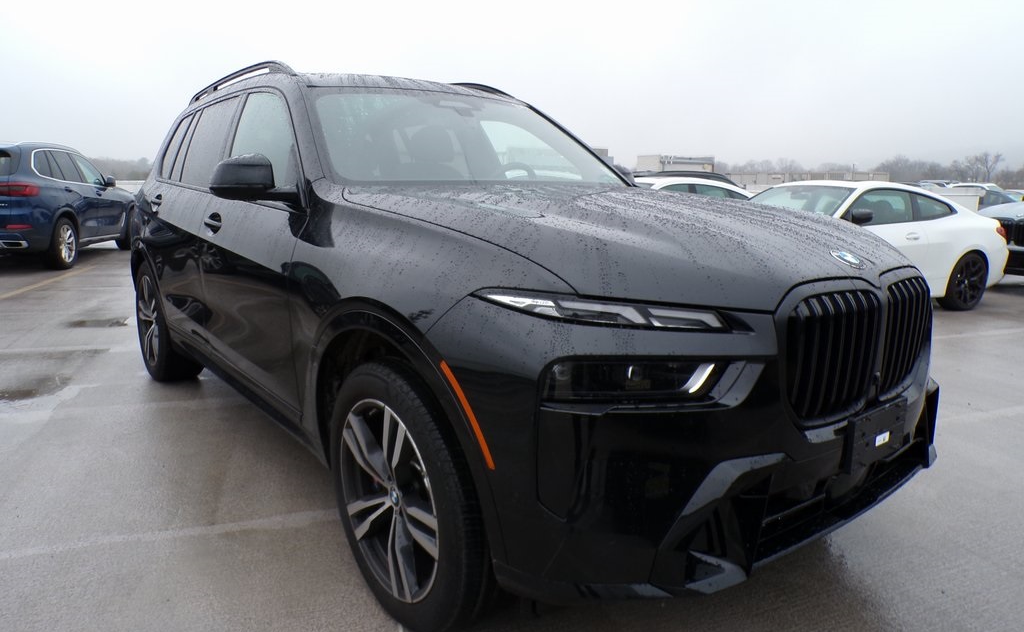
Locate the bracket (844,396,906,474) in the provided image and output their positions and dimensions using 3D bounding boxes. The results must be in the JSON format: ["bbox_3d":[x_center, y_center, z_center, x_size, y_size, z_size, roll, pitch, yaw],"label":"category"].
[{"bbox_3d":[0.964,0.313,1.890,0.295,0.152,0.038,-8,14,-37],"label":"bracket"}]

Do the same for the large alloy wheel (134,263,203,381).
[{"bbox_3d":[-2.174,0.020,4.548,0.290,0.780,0.780,-8,14,-37],"label":"large alloy wheel"}]

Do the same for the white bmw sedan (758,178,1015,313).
[{"bbox_3d":[3.423,-0.822,7.984,4.768,1.388,1.852,-4,12,-24],"label":"white bmw sedan"}]

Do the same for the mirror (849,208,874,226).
[{"bbox_3d":[3.346,-0.958,6.859,0.140,0.150,0.200,-4,12,-24],"label":"mirror"}]

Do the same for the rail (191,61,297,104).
[{"bbox_3d":[-1.516,-1.247,3.841,0.070,0.115,1.900,-8,14,-37],"label":"rail"}]

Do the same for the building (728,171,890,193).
[{"bbox_3d":[36.749,-15.679,88.000,20.000,4.500,8.000,2,11,5],"label":"building"}]

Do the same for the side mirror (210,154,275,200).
[{"bbox_3d":[-0.973,-0.511,2.622,0.230,0.165,0.170,-8,14,-37],"label":"side mirror"}]

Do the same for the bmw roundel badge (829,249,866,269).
[{"bbox_3d":[0.897,-0.152,1.894,0.094,0.015,0.094,-8,40,-37],"label":"bmw roundel badge"}]

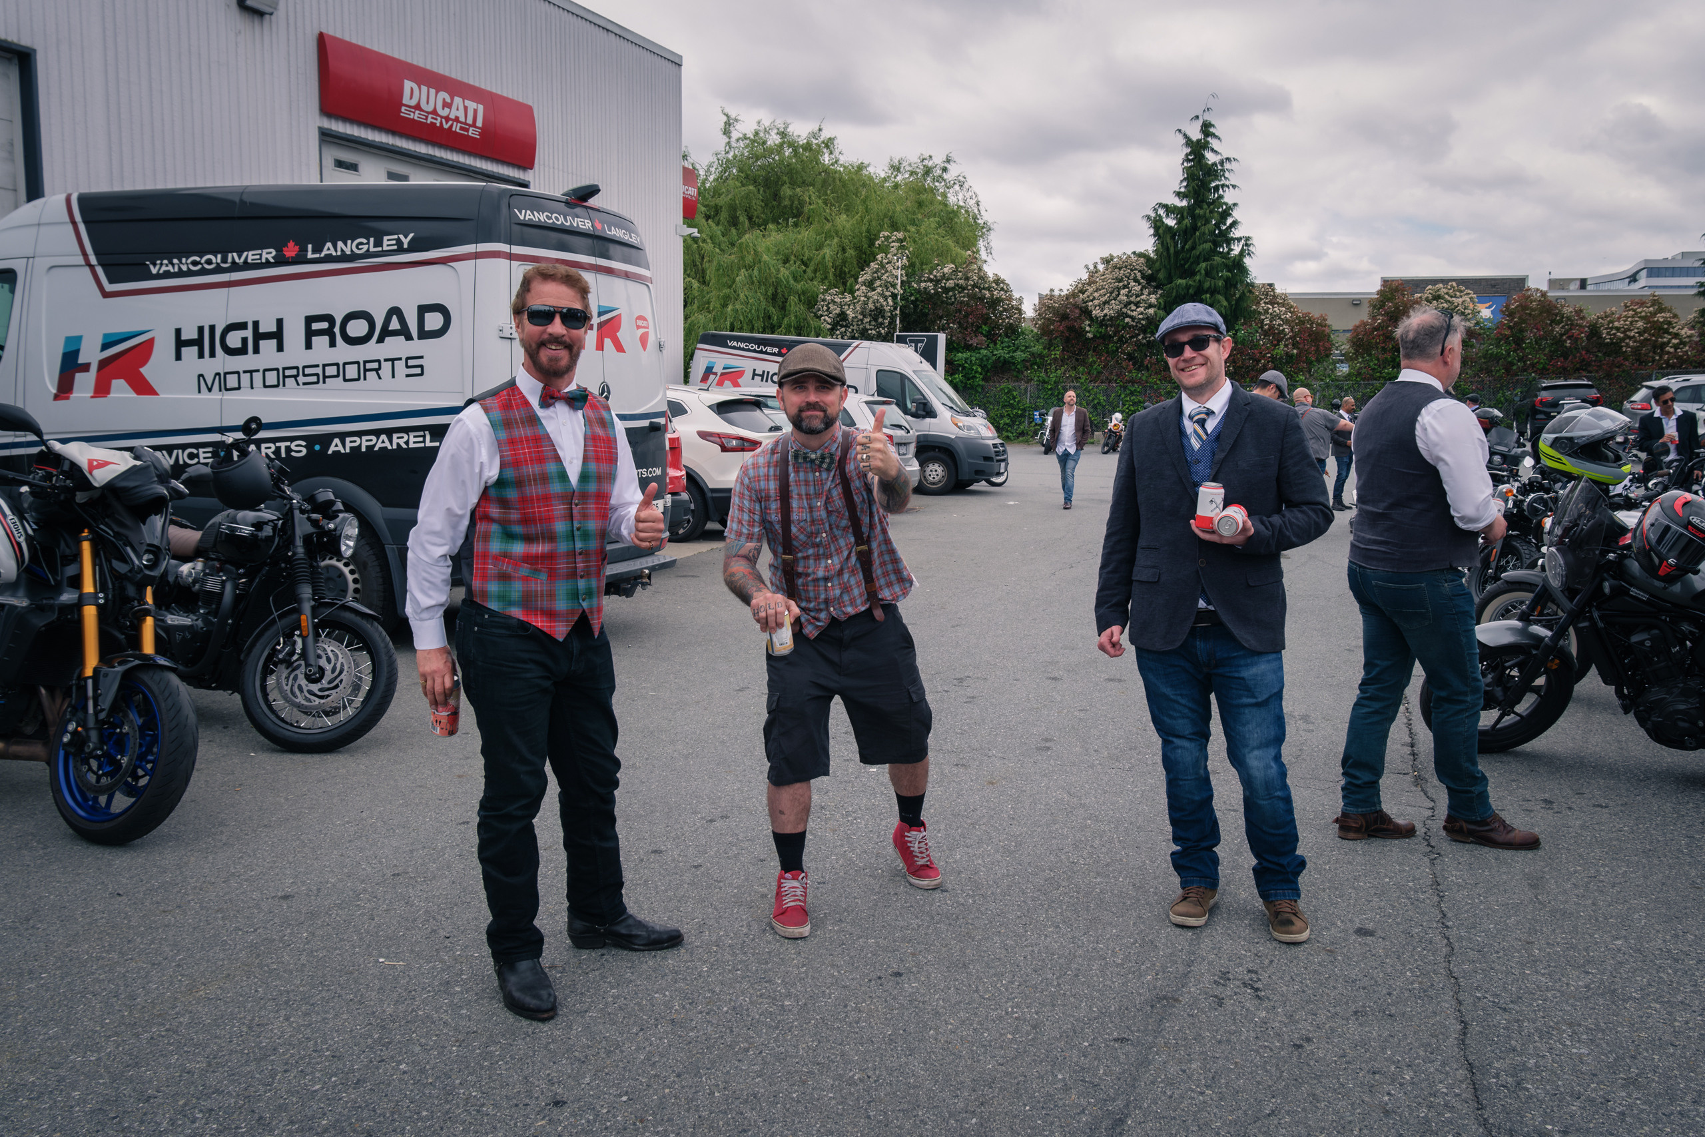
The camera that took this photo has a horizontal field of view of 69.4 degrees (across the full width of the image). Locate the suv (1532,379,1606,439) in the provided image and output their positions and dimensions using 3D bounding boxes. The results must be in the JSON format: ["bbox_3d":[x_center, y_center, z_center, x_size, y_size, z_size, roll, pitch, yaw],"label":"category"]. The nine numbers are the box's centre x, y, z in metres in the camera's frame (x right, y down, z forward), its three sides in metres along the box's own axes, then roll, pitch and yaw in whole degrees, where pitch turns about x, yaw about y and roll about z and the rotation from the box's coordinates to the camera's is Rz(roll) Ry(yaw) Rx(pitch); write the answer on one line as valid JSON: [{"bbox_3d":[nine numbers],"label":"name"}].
[{"bbox_3d":[21.102,-4.755,36.826,1.840,1.660,4.630,4,8,21],"label":"suv"}]

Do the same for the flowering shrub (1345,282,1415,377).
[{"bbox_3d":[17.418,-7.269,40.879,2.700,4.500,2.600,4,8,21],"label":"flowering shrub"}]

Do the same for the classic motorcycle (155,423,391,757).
[{"bbox_3d":[-2.919,0.063,5.273,2.150,1.300,0.840,4,8,20],"label":"classic motorcycle"}]

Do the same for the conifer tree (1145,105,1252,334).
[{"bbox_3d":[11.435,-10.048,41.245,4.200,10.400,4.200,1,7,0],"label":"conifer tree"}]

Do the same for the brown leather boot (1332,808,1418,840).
[{"bbox_3d":[1.809,0.857,4.265,0.300,0.140,0.110,0,7,-6],"label":"brown leather boot"}]

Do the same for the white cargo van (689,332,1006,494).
[{"bbox_3d":[0.020,-2.742,21.702,5.500,2.550,2.100,5,8,17],"label":"white cargo van"}]

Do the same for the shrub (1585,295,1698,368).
[{"bbox_3d":[26.622,-7.774,41.500,3.726,2.889,3.200,1,8,0],"label":"shrub"}]

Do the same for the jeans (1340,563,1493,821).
[{"bbox_3d":[1.920,0.385,4.211,0.450,0.940,0.390,1,7,-4],"label":"jeans"}]

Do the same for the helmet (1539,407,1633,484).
[{"bbox_3d":[3.186,-0.538,5.350,0.260,0.300,0.360,-3,16,-31],"label":"helmet"}]

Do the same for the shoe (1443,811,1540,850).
[{"bbox_3d":[2.222,0.886,4.270,0.300,0.120,0.110,5,8,28],"label":"shoe"}]

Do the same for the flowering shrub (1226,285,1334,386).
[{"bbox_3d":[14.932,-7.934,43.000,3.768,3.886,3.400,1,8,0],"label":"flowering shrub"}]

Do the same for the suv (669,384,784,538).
[{"bbox_3d":[-2.784,-1.280,14.446,4.380,1.600,1.880,4,8,23],"label":"suv"}]

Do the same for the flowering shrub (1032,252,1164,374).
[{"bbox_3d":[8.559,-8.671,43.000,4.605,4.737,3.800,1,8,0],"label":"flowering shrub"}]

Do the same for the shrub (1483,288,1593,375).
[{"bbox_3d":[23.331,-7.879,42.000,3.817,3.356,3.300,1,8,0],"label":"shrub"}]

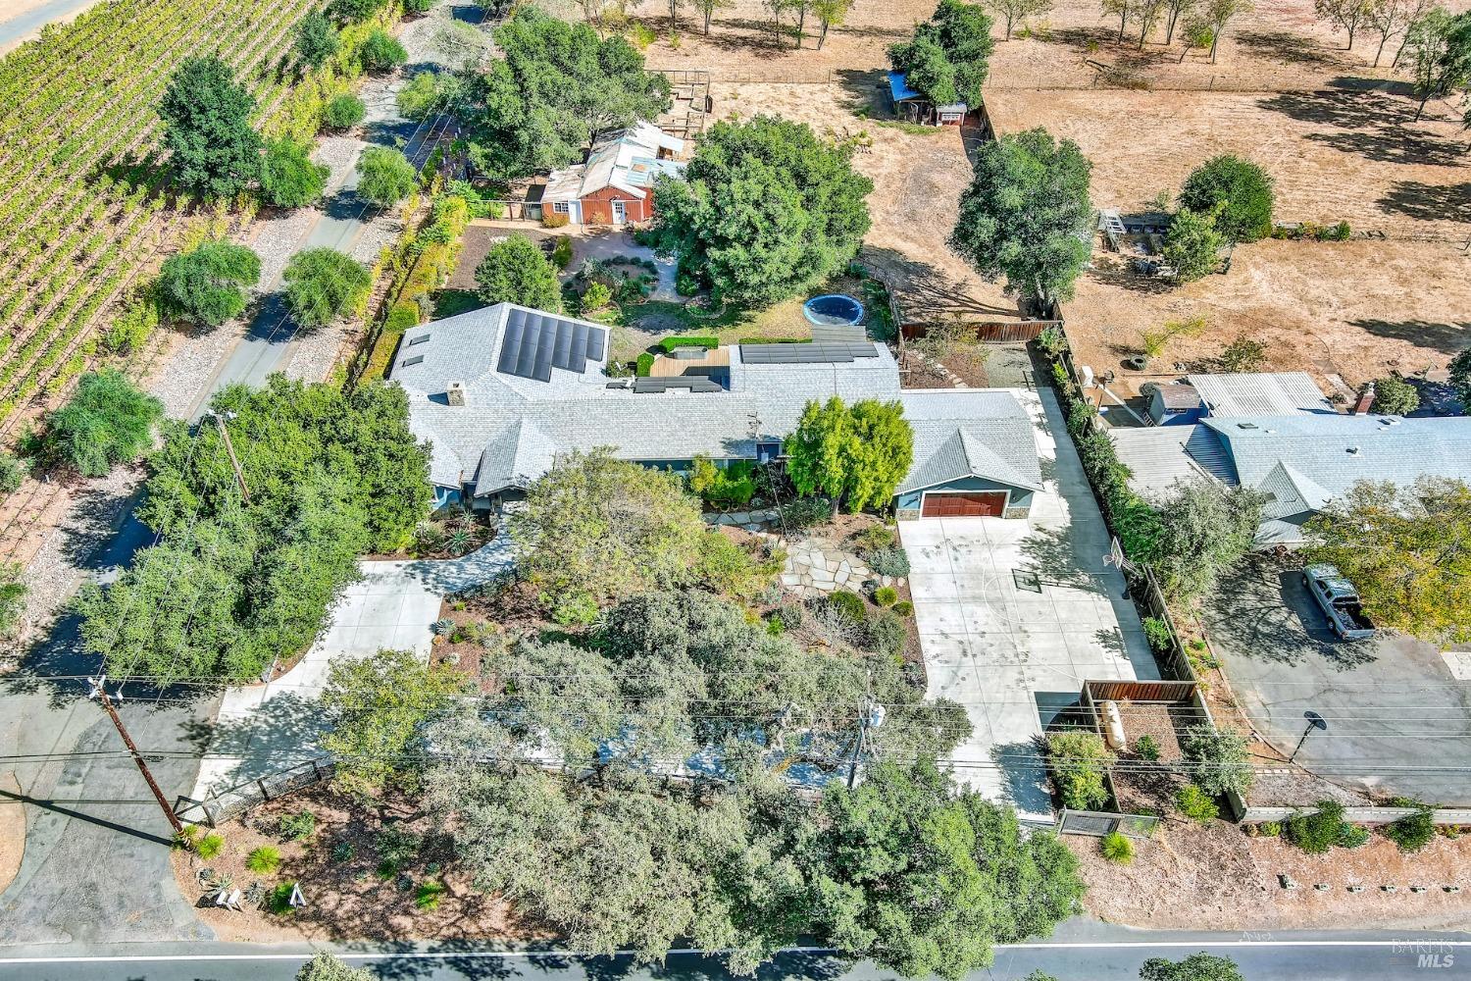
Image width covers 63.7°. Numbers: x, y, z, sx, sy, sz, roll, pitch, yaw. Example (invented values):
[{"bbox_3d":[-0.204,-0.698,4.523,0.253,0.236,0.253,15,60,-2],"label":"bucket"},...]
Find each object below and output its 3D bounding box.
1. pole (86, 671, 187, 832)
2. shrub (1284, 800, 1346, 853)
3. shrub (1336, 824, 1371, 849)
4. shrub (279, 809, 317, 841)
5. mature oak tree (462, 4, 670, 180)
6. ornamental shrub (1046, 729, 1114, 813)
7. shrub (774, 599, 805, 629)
[{"bbox_3d":[-25.228,11.635,50.544,1.300,11.300,0.800,-1,42,-1],"label":"pole"},{"bbox_3d":[26.749,15.472,54.635,2.370,2.100,2.370,-1,42,-1],"label":"shrub"},{"bbox_3d":[28.617,15.963,54.948,1.420,0.950,1.420,-1,42,-1],"label":"shrub"},{"bbox_3d":[-20.081,15.267,54.238,1.600,1.050,1.400,-1,42,-1],"label":"shrub"},{"bbox_3d":[-14.114,-33.263,99.258,17.500,12.700,16.000,0,43,-3],"label":"mature oak tree"},{"bbox_3d":[16.223,13.060,55.628,2.900,3.100,3.500,-1,42,-1],"label":"ornamental shrub"},{"bbox_3d":[2.890,6.609,64.023,1.600,1.100,1.550,-1,42,-1],"label":"shrub"}]

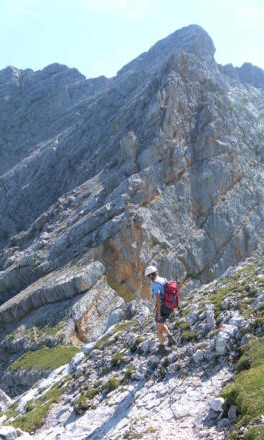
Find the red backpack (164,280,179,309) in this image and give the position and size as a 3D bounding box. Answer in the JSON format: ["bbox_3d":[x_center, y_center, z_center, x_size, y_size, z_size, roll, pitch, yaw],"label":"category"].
[{"bbox_3d":[0.769,1.440,8.600,0.210,0.520,0.290,3,4,42],"label":"red backpack"}]

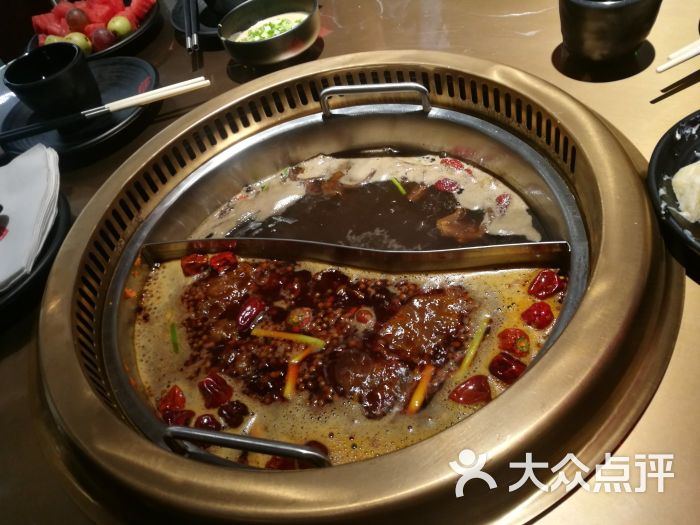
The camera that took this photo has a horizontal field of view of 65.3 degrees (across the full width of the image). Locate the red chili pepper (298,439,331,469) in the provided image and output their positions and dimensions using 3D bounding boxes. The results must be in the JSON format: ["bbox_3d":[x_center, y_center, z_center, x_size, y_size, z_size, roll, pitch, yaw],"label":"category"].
[{"bbox_3d":[-0.023,0.125,0.353,0.023,0.016,0.019,-25,49,-6],"label":"red chili pepper"}]

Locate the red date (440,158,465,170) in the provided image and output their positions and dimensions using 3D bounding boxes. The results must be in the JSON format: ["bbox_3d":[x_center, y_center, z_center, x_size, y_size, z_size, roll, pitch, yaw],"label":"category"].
[{"bbox_3d":[0.099,-0.095,0.527,0.025,0.013,0.016,26,61,31],"label":"red date"}]

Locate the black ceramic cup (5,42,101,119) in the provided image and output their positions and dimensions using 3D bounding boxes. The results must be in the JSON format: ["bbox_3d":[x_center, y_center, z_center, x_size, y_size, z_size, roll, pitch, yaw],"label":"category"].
[{"bbox_3d":[-0.314,-0.188,0.589,0.083,0.063,0.083,-18,48,0],"label":"black ceramic cup"}]

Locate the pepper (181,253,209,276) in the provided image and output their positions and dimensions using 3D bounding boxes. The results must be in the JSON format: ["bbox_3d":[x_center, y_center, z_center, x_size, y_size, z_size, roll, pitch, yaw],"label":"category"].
[{"bbox_3d":[-0.138,0.002,0.486,0.027,0.018,0.020,-13,48,4],"label":"pepper"}]

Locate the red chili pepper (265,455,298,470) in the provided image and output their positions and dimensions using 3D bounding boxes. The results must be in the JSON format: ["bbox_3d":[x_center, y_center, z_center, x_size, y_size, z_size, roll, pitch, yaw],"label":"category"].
[{"bbox_3d":[-0.043,0.126,0.345,0.027,0.019,0.023,-9,48,8],"label":"red chili pepper"}]

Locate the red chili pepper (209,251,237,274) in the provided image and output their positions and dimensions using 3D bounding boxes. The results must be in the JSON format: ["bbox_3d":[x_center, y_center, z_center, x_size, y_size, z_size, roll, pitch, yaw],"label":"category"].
[{"bbox_3d":[-0.112,0.000,0.481,0.027,0.018,0.020,-14,48,3],"label":"red chili pepper"}]

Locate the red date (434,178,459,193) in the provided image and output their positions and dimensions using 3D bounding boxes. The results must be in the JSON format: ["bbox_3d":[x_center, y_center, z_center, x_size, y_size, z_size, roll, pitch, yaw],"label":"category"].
[{"bbox_3d":[0.091,-0.072,0.510,0.026,0.014,0.016,11,54,23],"label":"red date"}]

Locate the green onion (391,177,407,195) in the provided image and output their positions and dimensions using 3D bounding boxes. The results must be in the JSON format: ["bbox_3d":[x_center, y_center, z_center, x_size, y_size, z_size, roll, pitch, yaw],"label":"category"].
[{"bbox_3d":[0.047,-0.073,0.524,0.004,0.004,0.028,-24,49,-6],"label":"green onion"}]

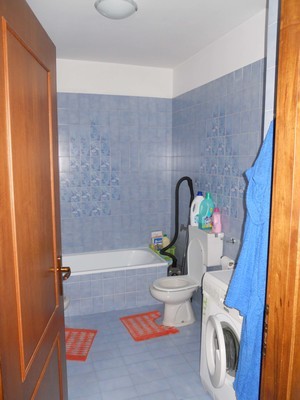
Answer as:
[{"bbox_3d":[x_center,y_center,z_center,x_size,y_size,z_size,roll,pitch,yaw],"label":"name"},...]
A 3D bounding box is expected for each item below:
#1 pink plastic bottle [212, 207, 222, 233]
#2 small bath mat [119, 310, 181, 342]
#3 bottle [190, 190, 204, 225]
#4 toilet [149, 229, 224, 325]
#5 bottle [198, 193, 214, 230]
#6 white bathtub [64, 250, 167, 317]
[{"bbox_3d":[0.621,0.183,3.033,0.088,0.240,0.062,1,8,8],"label":"pink plastic bottle"},{"bbox_3d":[-0.015,1.190,3.105,0.425,0.015,0.435,-3,8,-23],"label":"small bath mat"},{"bbox_3d":[0.488,0.092,3.263,0.155,0.360,0.095,2,8,11],"label":"bottle"},{"bbox_3d":[0.312,0.742,3.127,0.652,0.898,0.390,-2,8,-19],"label":"toilet"},{"bbox_3d":[0.547,0.107,3.133,0.148,0.360,0.090,1,7,5],"label":"bottle"},{"bbox_3d":[-0.677,0.908,3.596,1.600,0.445,0.692,-2,8,-19],"label":"white bathtub"}]

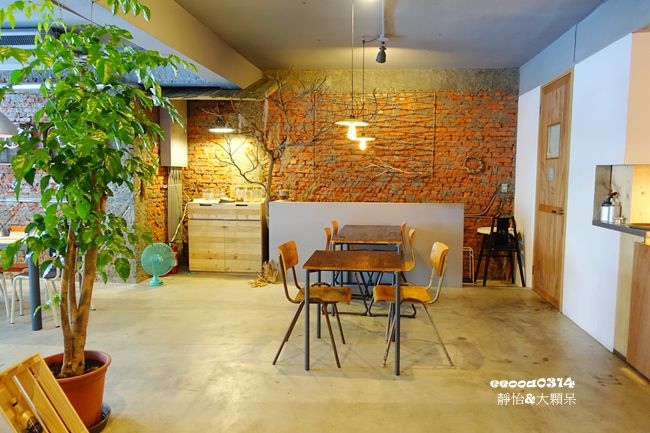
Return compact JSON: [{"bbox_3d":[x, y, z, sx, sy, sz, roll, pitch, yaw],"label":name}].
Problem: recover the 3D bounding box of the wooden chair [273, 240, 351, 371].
[{"bbox_3d":[-0.073,0.638,3.328,0.571,0.870,0.479,1,6,7],"label":"wooden chair"}]

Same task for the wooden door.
[{"bbox_3d":[2.440,-0.256,4.654,0.061,2.348,0.832,1,6,7],"label":"wooden door"}]

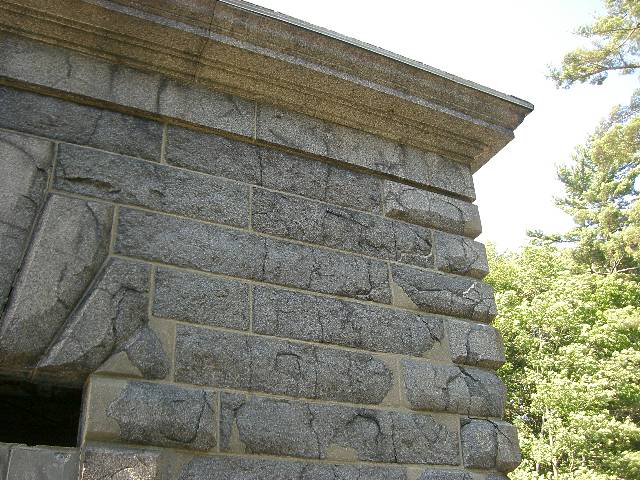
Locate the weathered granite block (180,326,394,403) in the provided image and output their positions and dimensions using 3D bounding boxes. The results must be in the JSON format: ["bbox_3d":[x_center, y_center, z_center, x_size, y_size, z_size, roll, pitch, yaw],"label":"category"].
[{"bbox_3d":[-0.248,0.895,4.712,1.554,0.357,0.360,12,-27,-24],"label":"weathered granite block"}]

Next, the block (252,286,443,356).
[{"bbox_3d":[0.170,0.647,5.052,1.525,0.333,0.360,12,-27,-24],"label":"block"}]

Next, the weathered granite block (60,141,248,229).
[{"bbox_3d":[-1.141,-0.281,4.763,1.278,0.331,0.360,12,-27,-24],"label":"weathered granite block"}]

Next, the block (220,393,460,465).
[{"bbox_3d":[0.117,1.317,4.718,1.772,0.348,0.360,12,-27,-24],"label":"block"}]

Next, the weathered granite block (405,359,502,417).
[{"bbox_3d":[0.912,1.156,5.261,0.926,0.357,0.420,12,-27,-24],"label":"weathered granite block"}]

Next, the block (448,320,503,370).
[{"bbox_3d":[1.067,0.889,5.565,0.505,0.333,0.580,12,-27,-24],"label":"block"}]

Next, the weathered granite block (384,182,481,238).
[{"bbox_3d":[0.834,-0.169,5.823,0.897,0.324,0.420,12,-27,-24],"label":"weathered granite block"}]

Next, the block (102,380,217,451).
[{"bbox_3d":[-1.003,1.083,4.228,0.668,0.348,0.380,12,-27,-24],"label":"block"}]

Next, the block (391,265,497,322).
[{"bbox_3d":[0.863,0.483,5.541,0.963,0.334,0.420,12,-27,-24],"label":"block"}]

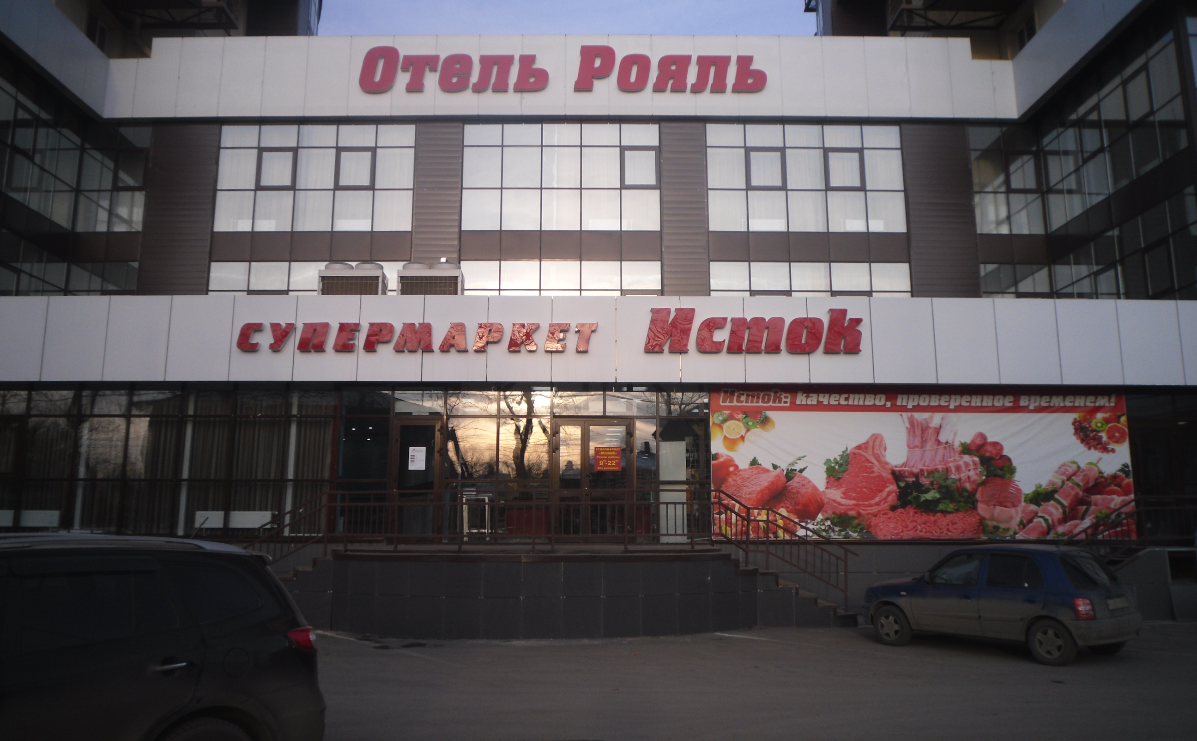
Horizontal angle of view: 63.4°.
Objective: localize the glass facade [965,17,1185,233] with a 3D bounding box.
[{"bbox_3d":[10.085,-5.027,21.047,1.970,2.806,5.075,0,-10,0],"label":"glass facade"}]

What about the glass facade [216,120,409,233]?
[{"bbox_3d":[-6.868,-4.662,23.458,4.796,2.786,0.199,0,-10,0],"label":"glass facade"}]

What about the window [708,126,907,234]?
[{"bbox_3d":[5.173,-4.797,24.142,4.911,2.848,0.130,0,-9,0],"label":"window"}]

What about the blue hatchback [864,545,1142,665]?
[{"bbox_3d":[5.380,3.067,13.235,1.580,1.430,3.650,6,-11,-33],"label":"blue hatchback"}]

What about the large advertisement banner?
[{"bbox_3d":[5.864,1.707,17.514,7.633,2.683,0.059,0,-10,0],"label":"large advertisement banner"}]

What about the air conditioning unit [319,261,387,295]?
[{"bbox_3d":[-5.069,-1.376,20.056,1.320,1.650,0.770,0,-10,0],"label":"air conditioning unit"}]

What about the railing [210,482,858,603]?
[{"bbox_3d":[-1.025,2.872,15.322,10.643,1.891,1.881,0,-10,0],"label":"railing"}]

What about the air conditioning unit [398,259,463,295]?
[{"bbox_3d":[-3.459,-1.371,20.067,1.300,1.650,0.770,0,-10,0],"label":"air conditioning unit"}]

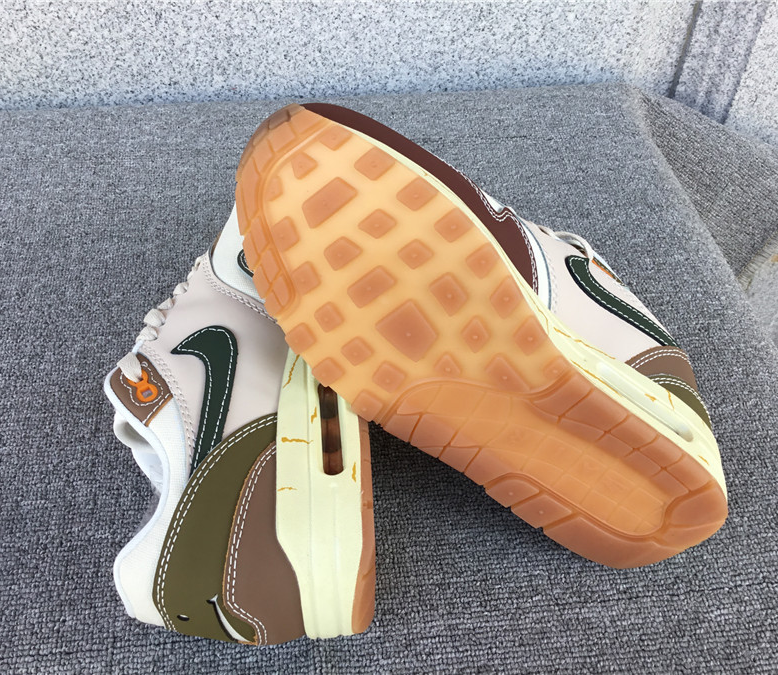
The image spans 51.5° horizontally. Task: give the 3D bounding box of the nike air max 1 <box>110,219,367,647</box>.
[{"bbox_3d":[-0.073,0.013,0.398,0.125,0.108,0.297,1,48,-5],"label":"nike air max 1"}]

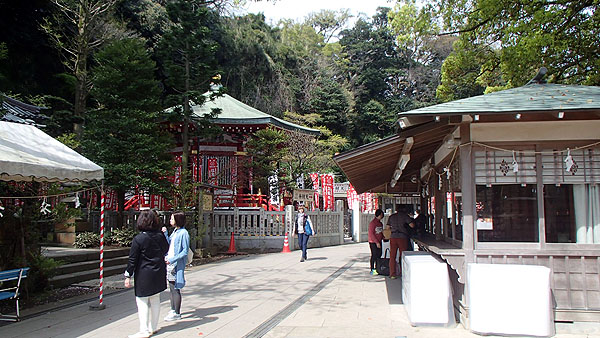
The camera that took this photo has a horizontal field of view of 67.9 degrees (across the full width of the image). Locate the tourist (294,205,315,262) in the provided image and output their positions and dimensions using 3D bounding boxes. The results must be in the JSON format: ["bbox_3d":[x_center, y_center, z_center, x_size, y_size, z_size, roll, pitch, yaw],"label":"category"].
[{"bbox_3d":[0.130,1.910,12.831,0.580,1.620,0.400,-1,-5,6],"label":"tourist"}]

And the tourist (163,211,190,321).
[{"bbox_3d":[-1.767,1.358,6.375,0.420,1.580,0.460,1,-5,-16],"label":"tourist"}]

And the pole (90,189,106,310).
[{"bbox_3d":[-3.136,1.225,6.969,0.270,1.950,0.270,0,-5,0],"label":"pole"}]

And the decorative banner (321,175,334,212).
[{"bbox_3d":[1.246,1.065,20.185,0.600,1.720,0.120,0,-5,-3],"label":"decorative banner"}]

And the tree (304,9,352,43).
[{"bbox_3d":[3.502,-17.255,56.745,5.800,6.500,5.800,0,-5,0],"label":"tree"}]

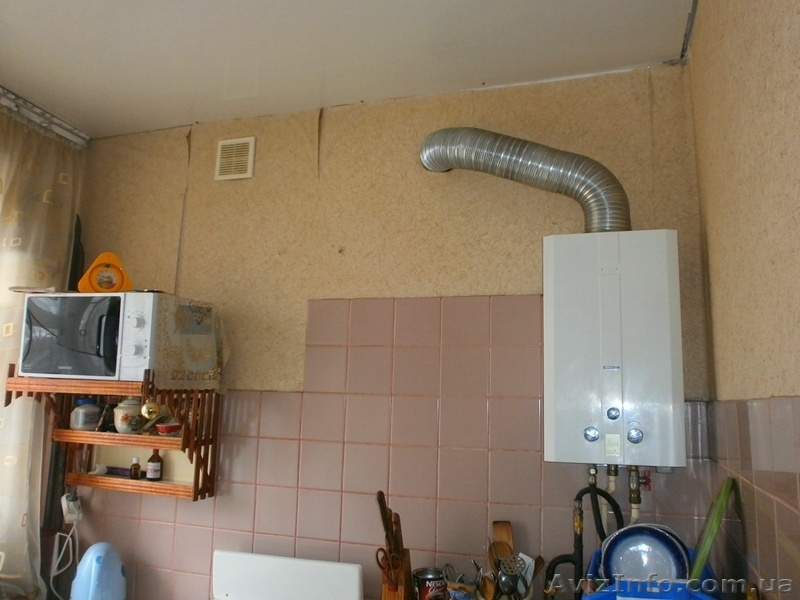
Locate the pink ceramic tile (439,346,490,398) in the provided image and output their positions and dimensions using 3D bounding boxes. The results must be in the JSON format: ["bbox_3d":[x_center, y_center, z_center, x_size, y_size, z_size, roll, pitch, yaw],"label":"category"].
[{"bbox_3d":[0.197,0.217,1.899,0.150,0.150,0.010,-1,-9,17],"label":"pink ceramic tile"}]

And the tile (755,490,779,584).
[{"bbox_3d":[0.626,0.404,1.058,0.008,0.150,0.150,-1,-9,19],"label":"tile"}]

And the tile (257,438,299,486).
[{"bbox_3d":[-0.393,0.529,2.032,0.150,0.150,0.010,-1,-9,17],"label":"tile"}]

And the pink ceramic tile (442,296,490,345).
[{"bbox_3d":[0.202,0.066,1.910,0.150,0.150,0.008,-1,-9,18],"label":"pink ceramic tile"}]

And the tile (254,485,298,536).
[{"bbox_3d":[-0.396,0.679,2.012,0.150,0.150,0.008,-1,-8,17],"label":"tile"}]

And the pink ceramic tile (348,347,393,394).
[{"bbox_3d":[-0.095,0.222,1.986,0.150,0.150,0.010,-1,-9,18],"label":"pink ceramic tile"}]

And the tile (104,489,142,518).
[{"bbox_3d":[-0.973,0.687,2.205,0.150,0.150,0.008,-1,-9,18],"label":"tile"}]

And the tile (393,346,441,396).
[{"bbox_3d":[0.051,0.221,1.943,0.150,0.150,0.008,-1,-8,17],"label":"tile"}]

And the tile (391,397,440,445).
[{"bbox_3d":[0.047,0.370,1.914,0.150,0.150,0.008,-1,-9,18],"label":"tile"}]

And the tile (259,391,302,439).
[{"bbox_3d":[-0.389,0.378,2.055,0.150,0.150,0.008,-1,-8,17],"label":"tile"}]

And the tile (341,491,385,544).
[{"bbox_3d":[-0.107,0.673,1.918,0.150,0.150,0.008,-1,-9,18],"label":"tile"}]

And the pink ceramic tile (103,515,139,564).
[{"bbox_3d":[-0.979,0.841,2.177,0.150,0.150,0.010,-1,-9,18],"label":"pink ceramic tile"}]

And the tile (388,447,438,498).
[{"bbox_3d":[0.044,0.521,1.899,0.150,0.150,0.010,-1,-9,17],"label":"tile"}]

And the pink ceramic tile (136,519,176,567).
[{"bbox_3d":[-0.832,0.836,2.134,0.150,0.150,0.008,-1,-9,18],"label":"pink ceramic tile"}]

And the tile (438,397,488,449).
[{"bbox_3d":[0.191,0.366,1.871,0.150,0.150,0.010,-1,-9,18],"label":"tile"}]

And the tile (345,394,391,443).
[{"bbox_3d":[-0.099,0.372,1.964,0.150,0.150,0.010,-1,-9,18],"label":"tile"}]

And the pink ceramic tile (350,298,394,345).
[{"bbox_3d":[-0.089,0.072,2.006,0.150,0.150,0.008,-1,-9,18],"label":"pink ceramic tile"}]

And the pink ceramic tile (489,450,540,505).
[{"bbox_3d":[0.334,0.516,1.811,0.150,0.150,0.008,-1,-8,17],"label":"pink ceramic tile"}]

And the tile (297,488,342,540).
[{"bbox_3d":[-0.253,0.676,1.966,0.150,0.150,0.008,-1,-9,18],"label":"tile"}]

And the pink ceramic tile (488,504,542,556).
[{"bbox_3d":[0.330,0.667,1.790,0.150,0.150,0.008,-1,-8,17],"label":"pink ceramic tile"}]

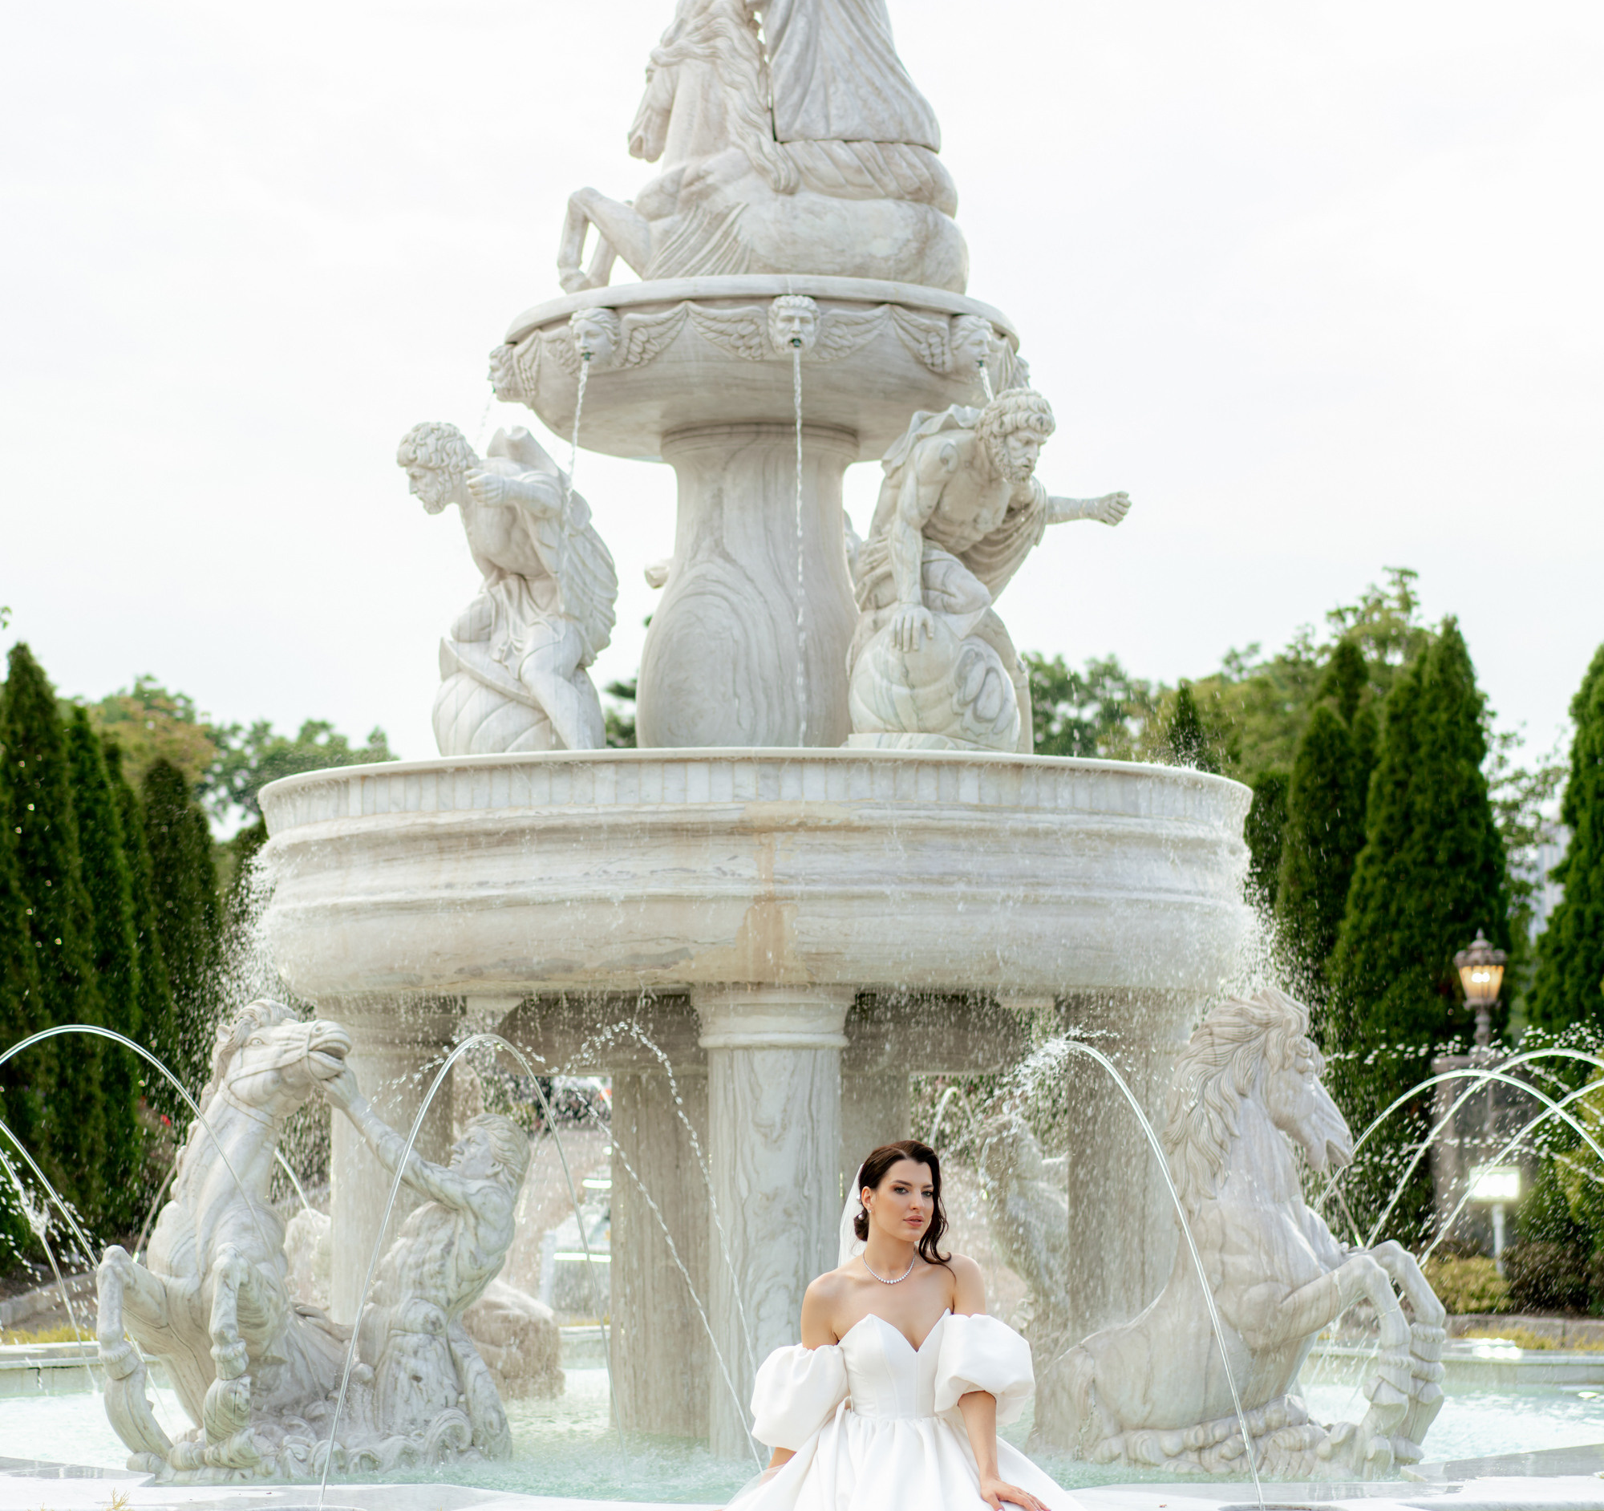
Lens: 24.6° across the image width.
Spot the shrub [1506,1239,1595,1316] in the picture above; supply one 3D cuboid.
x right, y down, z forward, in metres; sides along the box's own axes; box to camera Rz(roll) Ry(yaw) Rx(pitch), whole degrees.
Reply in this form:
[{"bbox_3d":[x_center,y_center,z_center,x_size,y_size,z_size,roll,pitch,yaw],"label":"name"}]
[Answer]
[{"bbox_3d":[4.070,2.856,20.019,0.520,0.416,0.500,0,-5,0],"label":"shrub"}]

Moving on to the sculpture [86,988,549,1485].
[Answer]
[{"bbox_3d":[-1.524,1.470,11.257,1.000,1.424,1.150,-4,-7,37],"label":"sculpture"}]

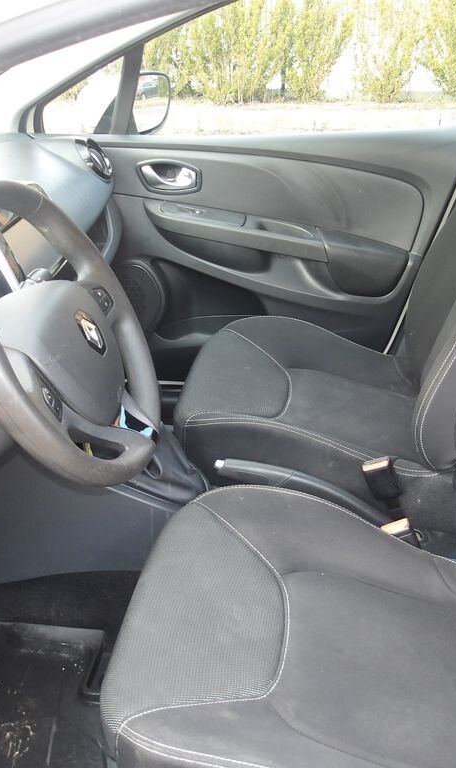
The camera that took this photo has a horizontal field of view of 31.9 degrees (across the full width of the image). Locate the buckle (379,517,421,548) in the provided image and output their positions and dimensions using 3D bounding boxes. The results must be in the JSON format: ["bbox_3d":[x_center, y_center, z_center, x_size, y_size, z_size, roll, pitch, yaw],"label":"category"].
[{"bbox_3d":[0.277,0.254,1.257,0.047,0.073,0.029,-22,33,14],"label":"buckle"}]

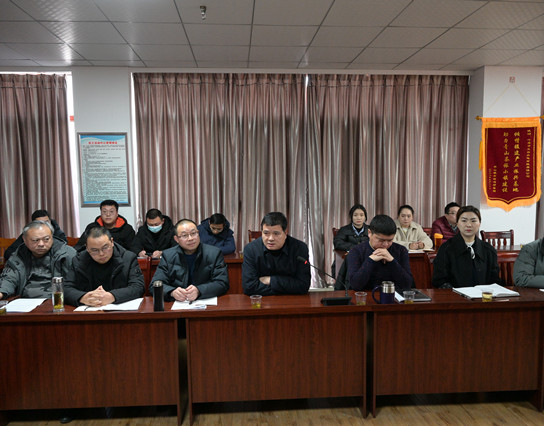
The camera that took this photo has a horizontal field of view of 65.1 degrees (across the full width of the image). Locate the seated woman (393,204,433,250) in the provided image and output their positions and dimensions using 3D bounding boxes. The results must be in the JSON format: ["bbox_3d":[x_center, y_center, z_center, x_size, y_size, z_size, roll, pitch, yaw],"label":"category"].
[{"bbox_3d":[1.637,0.532,5.097,0.490,1.260,0.700,-1,5,-3],"label":"seated woman"}]

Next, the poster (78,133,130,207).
[{"bbox_3d":[-2.036,-0.519,5.198,0.582,0.903,0.030,-1,5,-5],"label":"poster"}]

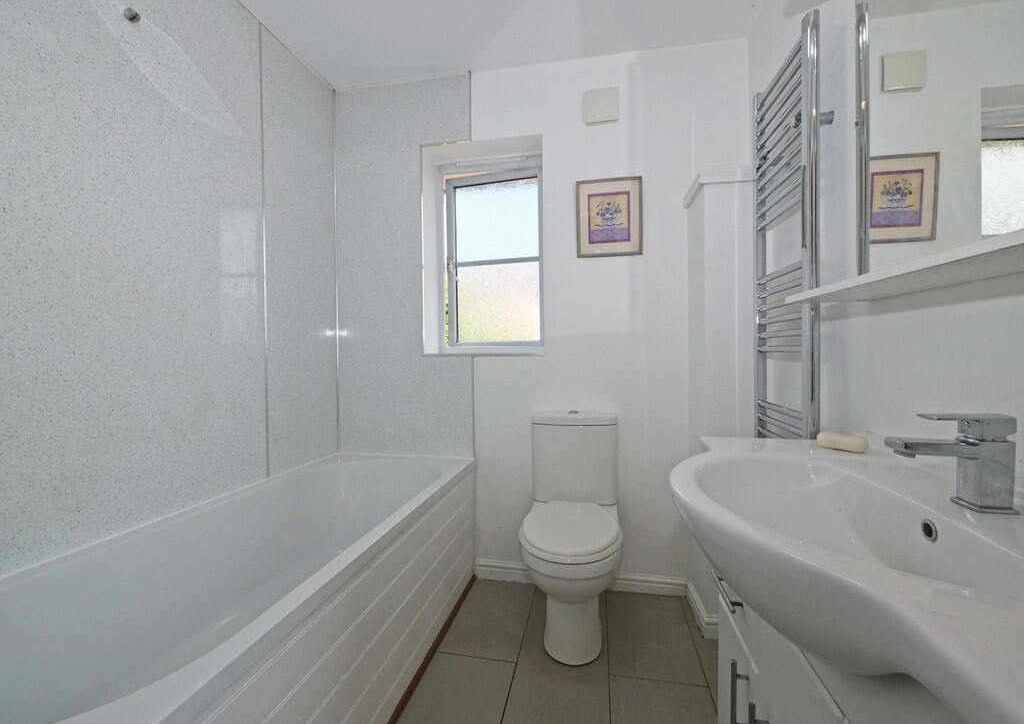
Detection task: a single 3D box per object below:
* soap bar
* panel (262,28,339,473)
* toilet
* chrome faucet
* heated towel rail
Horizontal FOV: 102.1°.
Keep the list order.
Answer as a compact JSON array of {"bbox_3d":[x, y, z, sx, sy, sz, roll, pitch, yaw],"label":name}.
[{"bbox_3d":[0.698,0.169,0.873,0.085,0.029,0.052,0,1,42],"label":"soap bar"},{"bbox_3d":[-0.905,-0.430,1.810,0.015,1.750,0.460,0,1,12],"label":"panel"},{"bbox_3d":[0.227,0.618,1.557,0.362,0.786,0.590,0,1,11],"label":"toilet"},{"bbox_3d":[0.585,0.131,0.554,0.122,0.120,0.050,0,1,12],"label":"chrome faucet"},{"bbox_3d":[0.836,-0.252,1.232,0.085,1.270,0.390,0,1,12],"label":"heated towel rail"}]

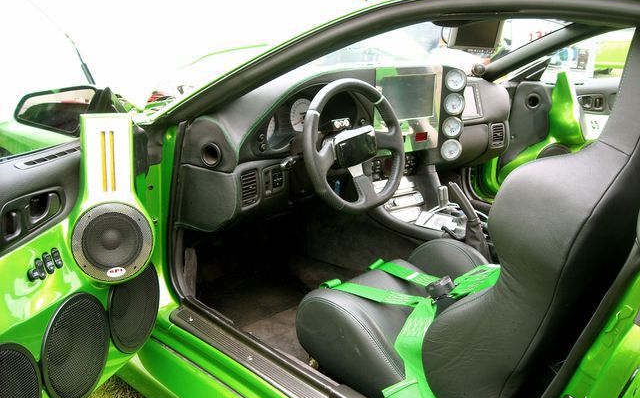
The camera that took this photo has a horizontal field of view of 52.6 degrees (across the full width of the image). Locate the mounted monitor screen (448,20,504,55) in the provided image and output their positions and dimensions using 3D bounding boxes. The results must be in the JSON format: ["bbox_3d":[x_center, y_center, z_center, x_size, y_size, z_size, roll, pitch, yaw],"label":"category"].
[{"bbox_3d":[0.429,-0.456,1.808,0.170,0.110,0.030,-6,26,-22],"label":"mounted monitor screen"}]

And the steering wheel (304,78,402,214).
[{"bbox_3d":[0.090,-0.140,1.685,0.360,0.360,0.110,-14,2,-40],"label":"steering wheel"}]

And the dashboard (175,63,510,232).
[{"bbox_3d":[0.130,-0.242,2.165,1.350,0.410,0.450,-14,22,-40],"label":"dashboard"}]

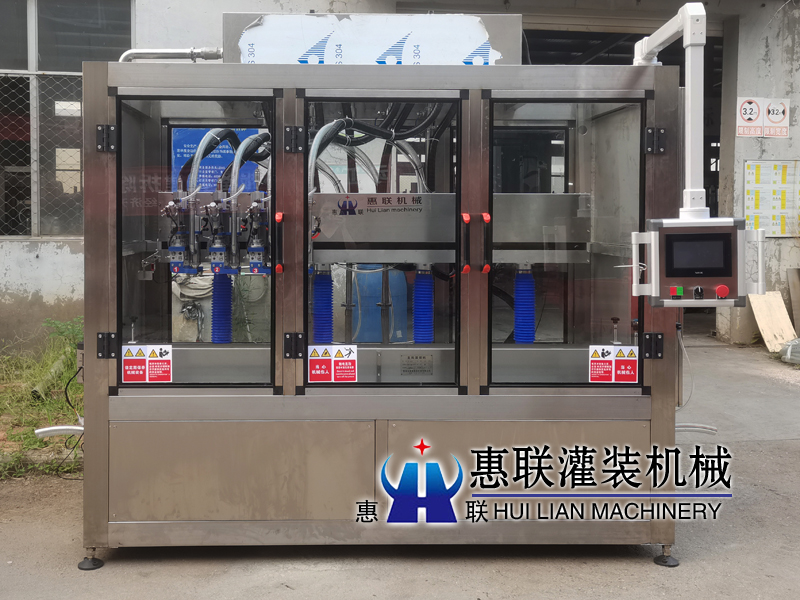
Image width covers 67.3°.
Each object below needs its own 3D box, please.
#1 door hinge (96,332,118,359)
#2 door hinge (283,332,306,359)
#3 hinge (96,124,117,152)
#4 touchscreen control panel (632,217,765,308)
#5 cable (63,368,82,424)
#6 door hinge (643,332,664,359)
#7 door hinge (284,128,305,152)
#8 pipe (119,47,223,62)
[{"bbox_3d":[-0.962,0.151,1.977,0.066,0.086,0.016,0,1,-1],"label":"door hinge"},{"bbox_3d":[-0.348,0.152,1.986,0.066,0.086,0.016,0,1,-1],"label":"door hinge"},{"bbox_3d":[-0.961,-0.529,1.969,0.066,0.086,0.016,0,1,-1],"label":"hinge"},{"bbox_3d":[0.915,-0.114,1.850,0.390,0.268,0.085,0,1,9],"label":"touchscreen control panel"},{"bbox_3d":[-1.170,0.338,2.150,0.072,0.200,0.040,0,1,-1],"label":"cable"},{"bbox_3d":[0.845,0.153,2.004,0.066,0.086,0.016,0,1,-1],"label":"door hinge"},{"bbox_3d":[-0.346,-0.528,1.978,0.066,0.086,0.016,0,1,-1],"label":"door hinge"},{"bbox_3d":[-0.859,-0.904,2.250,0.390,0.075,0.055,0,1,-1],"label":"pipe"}]

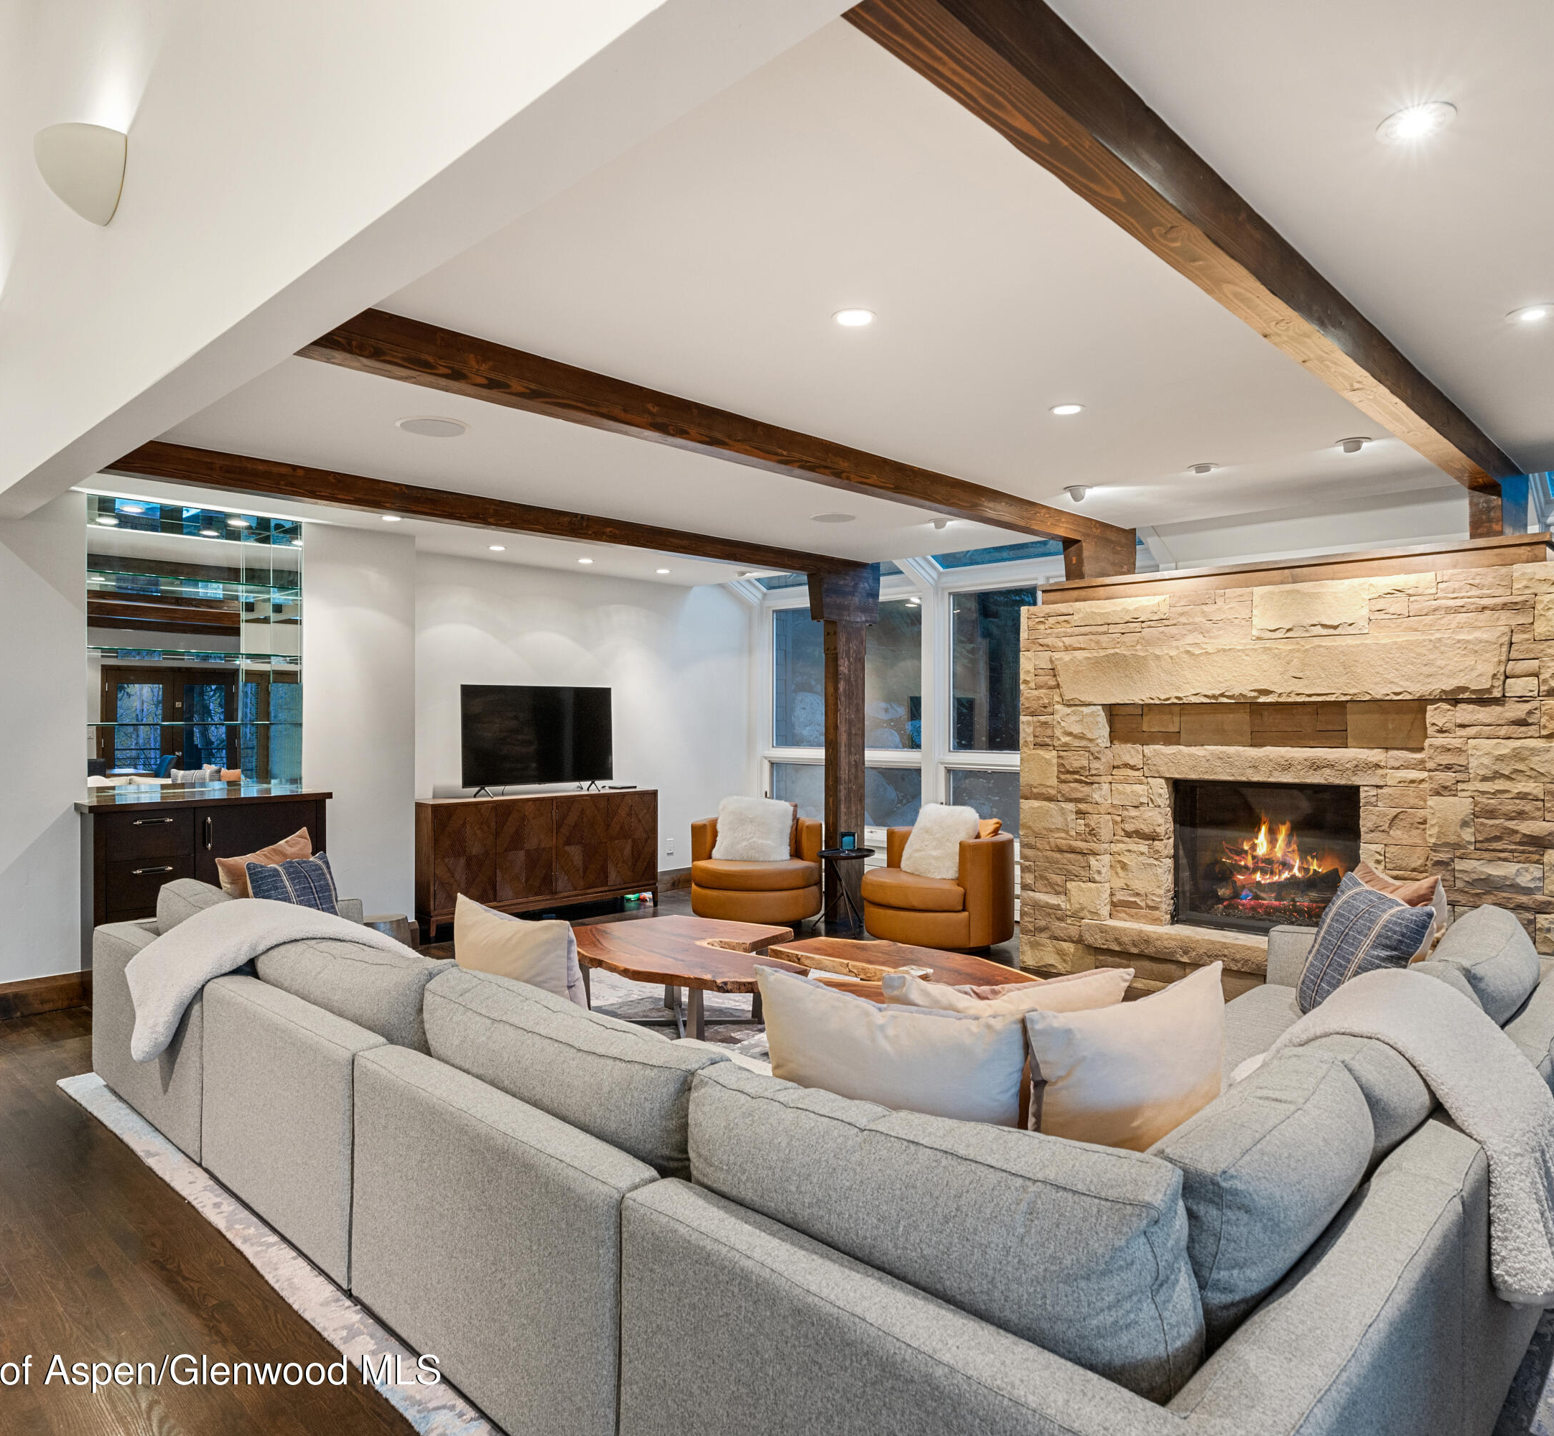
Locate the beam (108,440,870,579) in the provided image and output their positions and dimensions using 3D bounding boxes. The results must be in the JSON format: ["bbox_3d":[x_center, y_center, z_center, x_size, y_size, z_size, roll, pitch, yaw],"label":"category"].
[{"bbox_3d":[-0.948,-1.009,5.568,0.123,0.152,4.662,0,0,44],"label":"beam"}]

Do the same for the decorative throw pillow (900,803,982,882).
[{"bbox_3d":[1.059,0.801,6.500,0.180,0.460,0.490,28,-18,-38],"label":"decorative throw pillow"}]

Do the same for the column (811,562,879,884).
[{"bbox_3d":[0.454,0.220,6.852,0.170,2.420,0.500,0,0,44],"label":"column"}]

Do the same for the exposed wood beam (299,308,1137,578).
[{"bbox_3d":[0.426,-0.998,4.251,0.123,0.170,4.662,0,0,44],"label":"exposed wood beam"}]

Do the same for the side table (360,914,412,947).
[{"bbox_3d":[-2.056,1.245,5.300,0.340,0.384,0.340,0,0,44],"label":"side table"}]

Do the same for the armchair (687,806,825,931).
[{"bbox_3d":[-0.146,1.077,7.104,0.920,0.690,0.920,0,0,3],"label":"armchair"}]

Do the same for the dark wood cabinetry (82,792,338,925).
[{"bbox_3d":[-3.067,0.933,5.438,0.640,1.010,1.150,0,0,44],"label":"dark wood cabinetry"}]

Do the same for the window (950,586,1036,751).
[{"bbox_3d":[1.515,-0.342,7.202,0.747,1.175,0.080,0,0,44],"label":"window"}]

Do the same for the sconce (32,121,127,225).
[{"bbox_3d":[-2.169,-1.646,3.126,0.430,0.200,0.185,0,0,43],"label":"sconce"}]

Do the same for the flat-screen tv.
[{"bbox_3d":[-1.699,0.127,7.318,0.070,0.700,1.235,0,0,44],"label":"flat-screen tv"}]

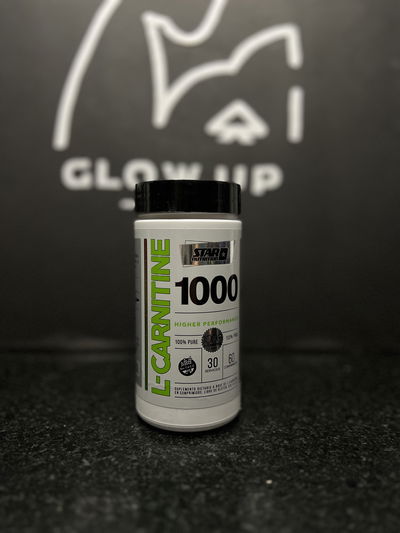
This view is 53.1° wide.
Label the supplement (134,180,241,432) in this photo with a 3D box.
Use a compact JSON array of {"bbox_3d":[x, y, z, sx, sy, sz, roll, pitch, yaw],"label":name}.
[{"bbox_3d":[-0.007,0.021,0.247,0.065,0.138,0.065,-1,5,-16],"label":"supplement"}]

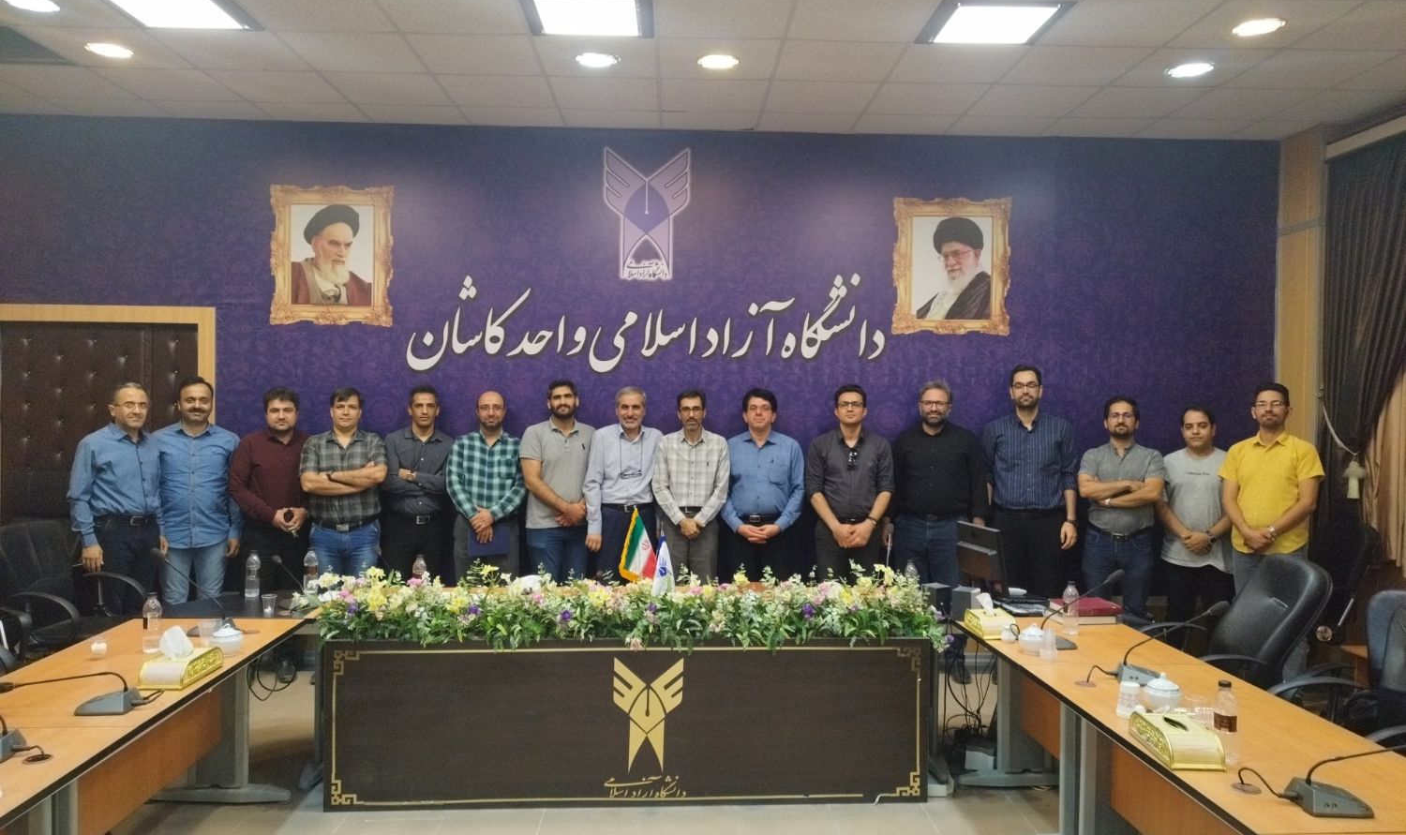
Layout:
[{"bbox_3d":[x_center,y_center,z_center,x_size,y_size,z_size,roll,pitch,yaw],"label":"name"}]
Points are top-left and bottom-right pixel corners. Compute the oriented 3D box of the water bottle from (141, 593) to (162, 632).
[{"bbox_3d":[-2.106,0.782,3.733,0.071,0.220,0.071,1,1,-2],"label":"water bottle"}]

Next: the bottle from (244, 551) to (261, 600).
[{"bbox_3d":[-2.112,0.733,4.594,0.068,0.225,0.068,0,1,-2],"label":"bottle"}]

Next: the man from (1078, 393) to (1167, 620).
[{"bbox_3d":[2.532,0.741,5.921,0.500,1.742,0.330,1,1,12],"label":"man"}]

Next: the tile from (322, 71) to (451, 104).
[{"bbox_3d":[-1.718,-1.811,5.355,0.595,0.020,0.590,1,1,-2],"label":"tile"}]

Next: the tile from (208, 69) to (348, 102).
[{"bbox_3d":[-2.362,-1.848,5.448,0.600,0.020,0.600,0,1,-2],"label":"tile"}]

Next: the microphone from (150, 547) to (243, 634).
[{"bbox_3d":[-2.083,0.710,4.003,0.373,0.353,0.130,1,1,-2],"label":"microphone"}]

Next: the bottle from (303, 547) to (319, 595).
[{"bbox_3d":[-1.876,0.734,4.696,0.066,0.225,0.066,0,1,-2],"label":"bottle"}]

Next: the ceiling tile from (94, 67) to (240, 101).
[{"bbox_3d":[-2.934,-1.837,5.374,0.600,0.020,0.600,1,1,-2],"label":"ceiling tile"}]

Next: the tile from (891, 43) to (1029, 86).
[{"bbox_3d":[1.261,-1.770,4.864,0.595,0.020,0.590,1,1,-2],"label":"tile"}]

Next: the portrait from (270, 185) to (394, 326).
[{"bbox_3d":[-2.332,-1.020,6.116,0.772,0.882,0.030,0,1,-3],"label":"portrait"}]

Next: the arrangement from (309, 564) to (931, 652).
[{"bbox_3d":[-0.333,0.810,4.250,2.720,0.320,0.360,1,2,-3],"label":"arrangement"}]

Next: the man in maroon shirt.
[{"bbox_3d":[-2.607,0.697,5.891,0.530,1.746,0.340,0,1,-18],"label":"man in maroon shirt"}]

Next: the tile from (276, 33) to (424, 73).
[{"bbox_3d":[-1.726,-1.829,4.865,0.600,0.020,0.600,1,2,-2],"label":"tile"}]

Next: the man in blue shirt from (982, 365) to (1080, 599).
[{"bbox_3d":[1.985,0.645,5.933,0.540,1.923,0.320,1,1,10],"label":"man in blue shirt"}]

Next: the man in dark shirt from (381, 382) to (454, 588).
[{"bbox_3d":[-1.711,0.705,5.833,0.500,1.795,0.330,0,1,-13],"label":"man in dark shirt"}]

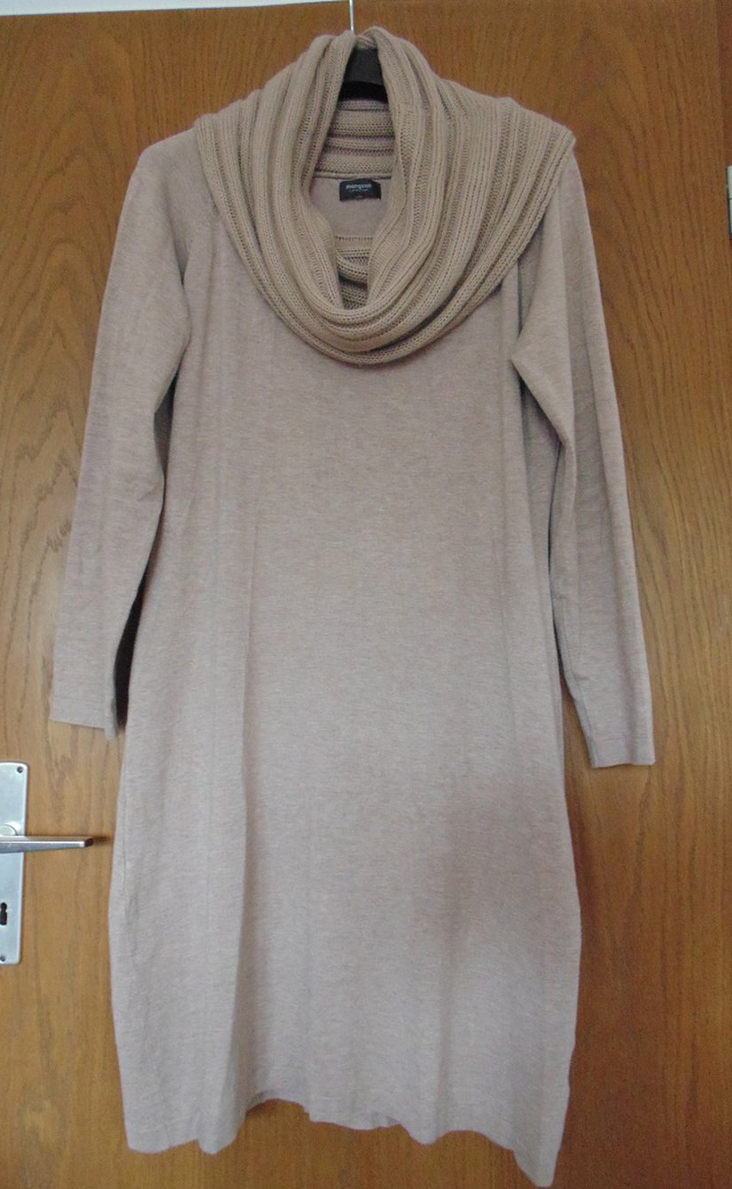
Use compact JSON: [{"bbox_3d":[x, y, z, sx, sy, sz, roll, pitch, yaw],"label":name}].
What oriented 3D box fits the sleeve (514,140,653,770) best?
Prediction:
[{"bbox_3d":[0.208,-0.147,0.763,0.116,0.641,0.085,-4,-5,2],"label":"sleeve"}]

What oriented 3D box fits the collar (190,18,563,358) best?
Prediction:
[{"bbox_3d":[0.017,-0.418,0.772,0.403,0.400,0.122,-1,-5,2],"label":"collar"}]

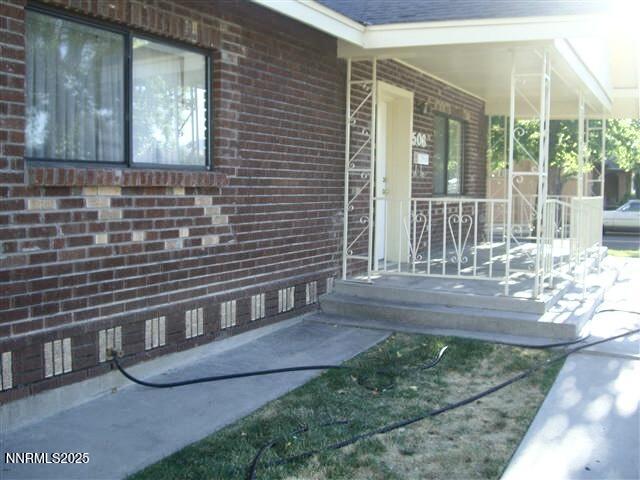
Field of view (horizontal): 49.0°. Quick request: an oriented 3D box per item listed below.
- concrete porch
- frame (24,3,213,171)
[{"bbox_3d":[2.297,0.482,8.741,2.414,0.279,5.184,3,5,28],"label":"concrete porch"},{"bbox_3d":[-1.270,-0.940,4.652,0.071,0.910,1.776,3,5,28],"label":"frame"}]

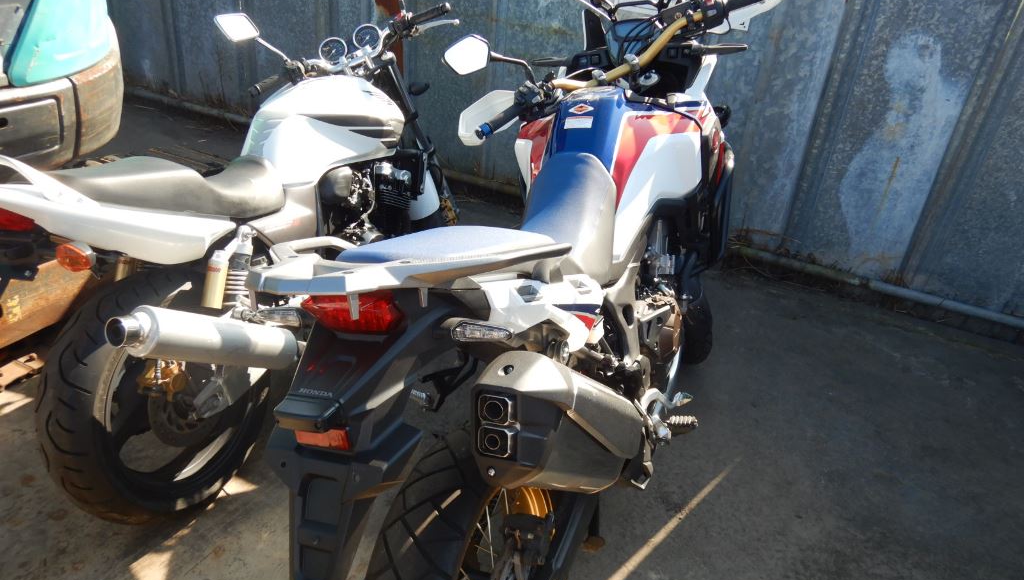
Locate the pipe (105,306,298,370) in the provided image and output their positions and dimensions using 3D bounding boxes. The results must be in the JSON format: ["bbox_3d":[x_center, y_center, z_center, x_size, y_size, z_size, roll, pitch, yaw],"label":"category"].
[{"bbox_3d":[-0.681,0.123,1.637,0.108,0.108,0.525,18,-2,23],"label":"pipe"}]

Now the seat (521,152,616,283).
[{"bbox_3d":[0.092,-0.146,1.535,0.275,0.190,0.440,3,24,24],"label":"seat"}]

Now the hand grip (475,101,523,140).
[{"bbox_3d":[-0.029,-0.424,1.786,0.150,0.037,0.037,-34,19,-17],"label":"hand grip"}]

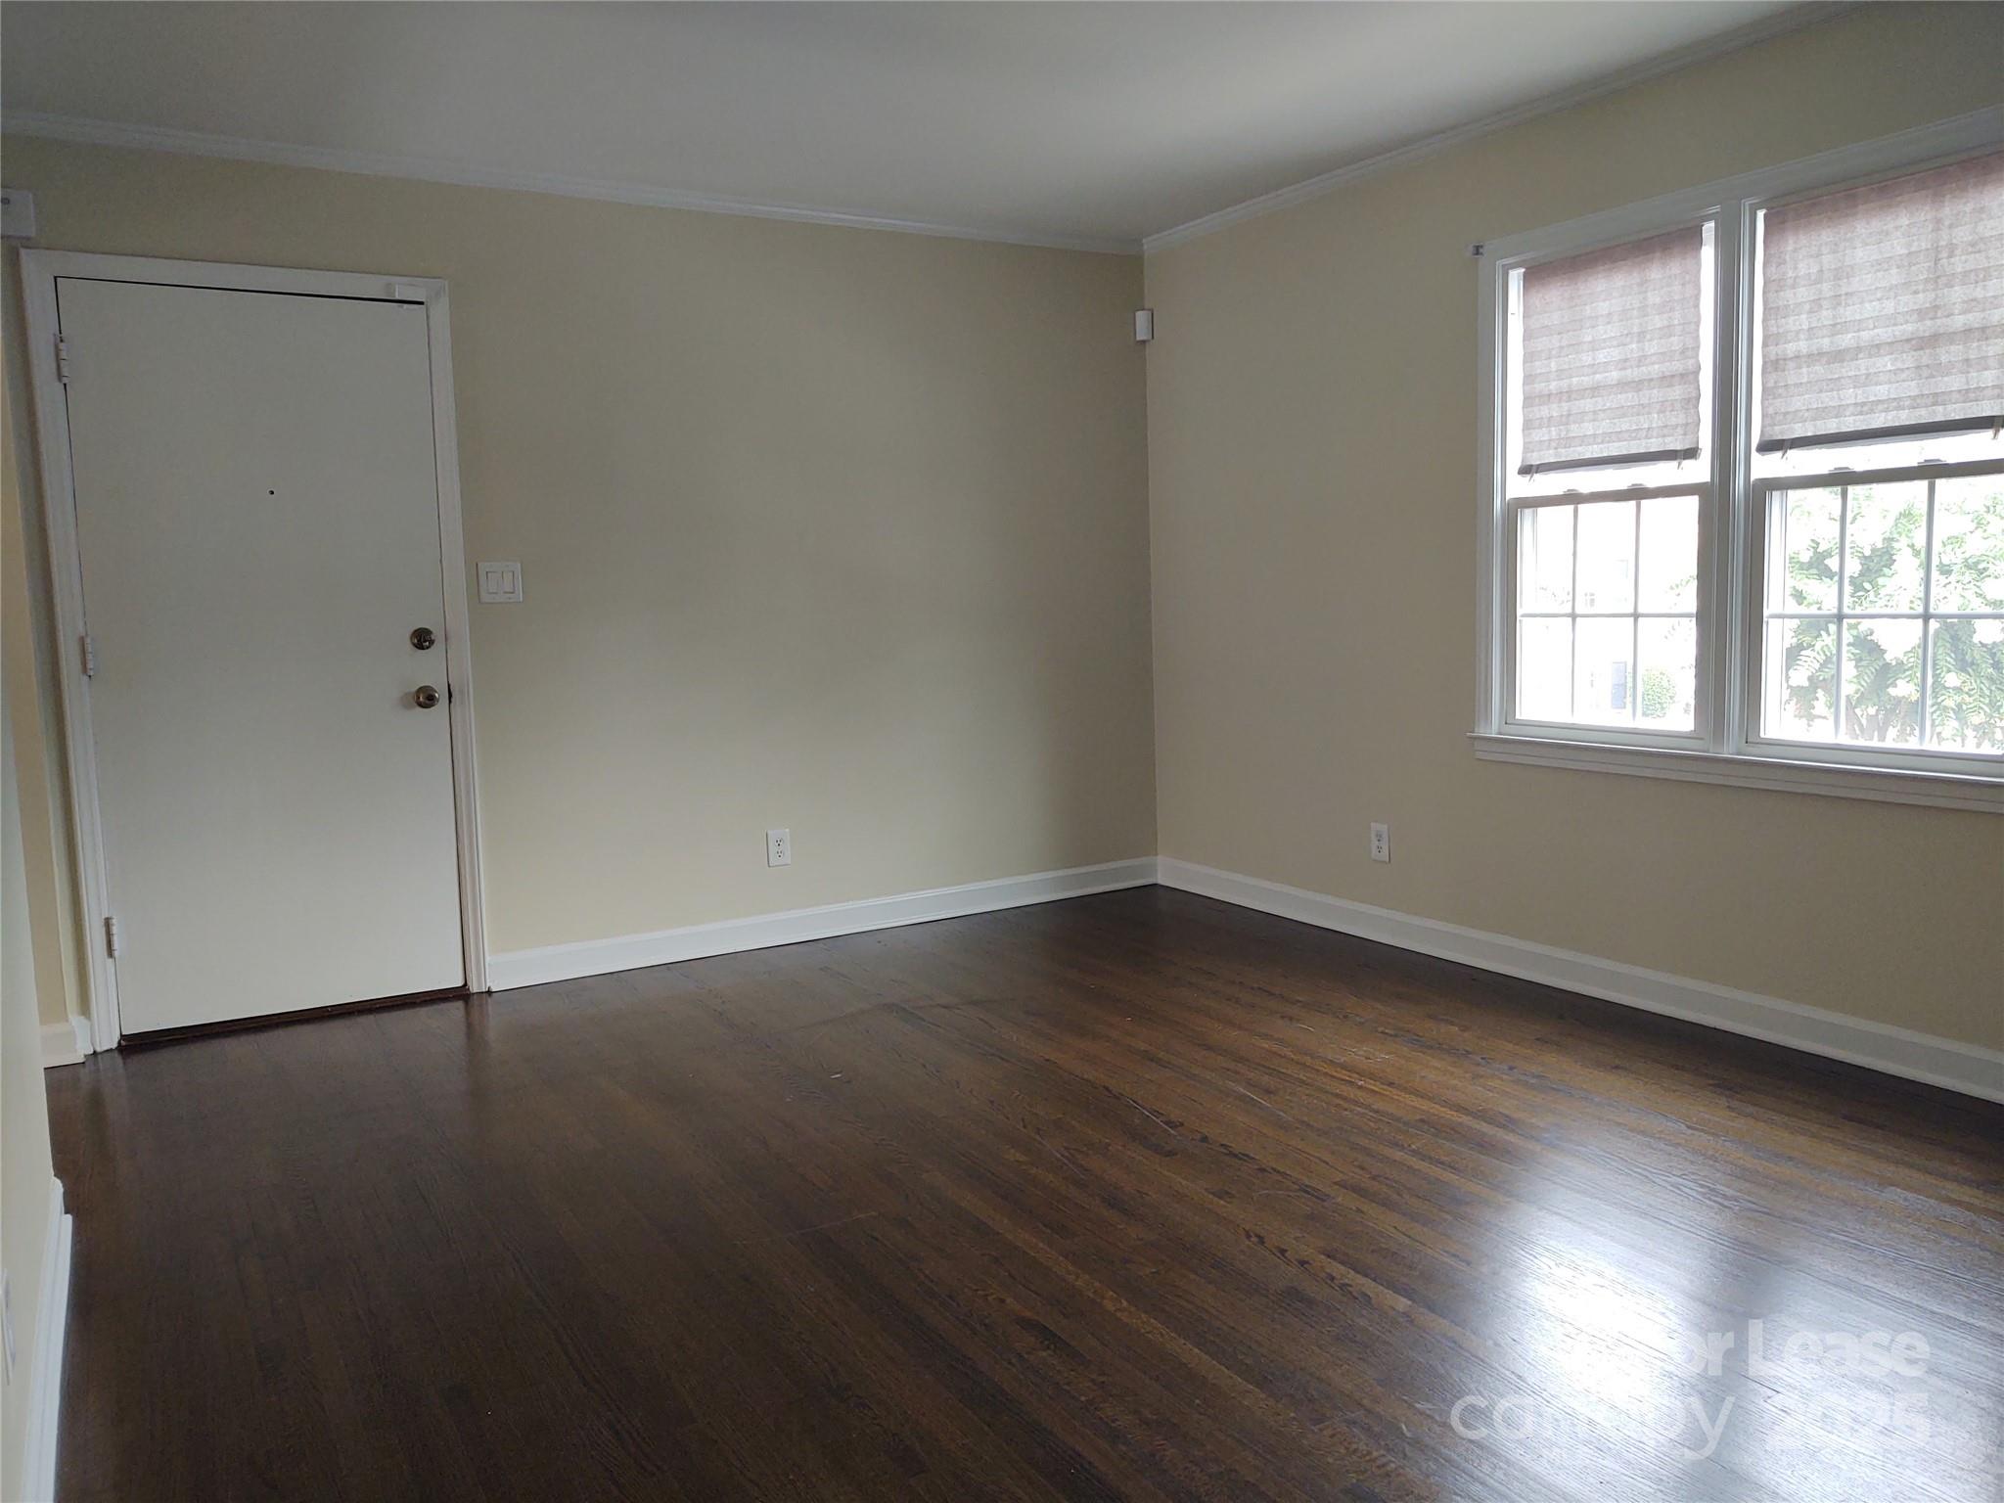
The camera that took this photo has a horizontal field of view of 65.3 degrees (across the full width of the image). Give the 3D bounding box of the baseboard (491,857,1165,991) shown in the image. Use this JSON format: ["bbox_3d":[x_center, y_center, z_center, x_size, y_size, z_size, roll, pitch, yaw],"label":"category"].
[{"bbox_3d":[-0.480,0.571,5.410,2.523,0.108,0.018,-5,7,-31],"label":"baseboard"}]

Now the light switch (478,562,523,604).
[{"bbox_3d":[-1.500,-0.506,4.688,0.122,0.118,0.012,-5,7,-30],"label":"light switch"}]

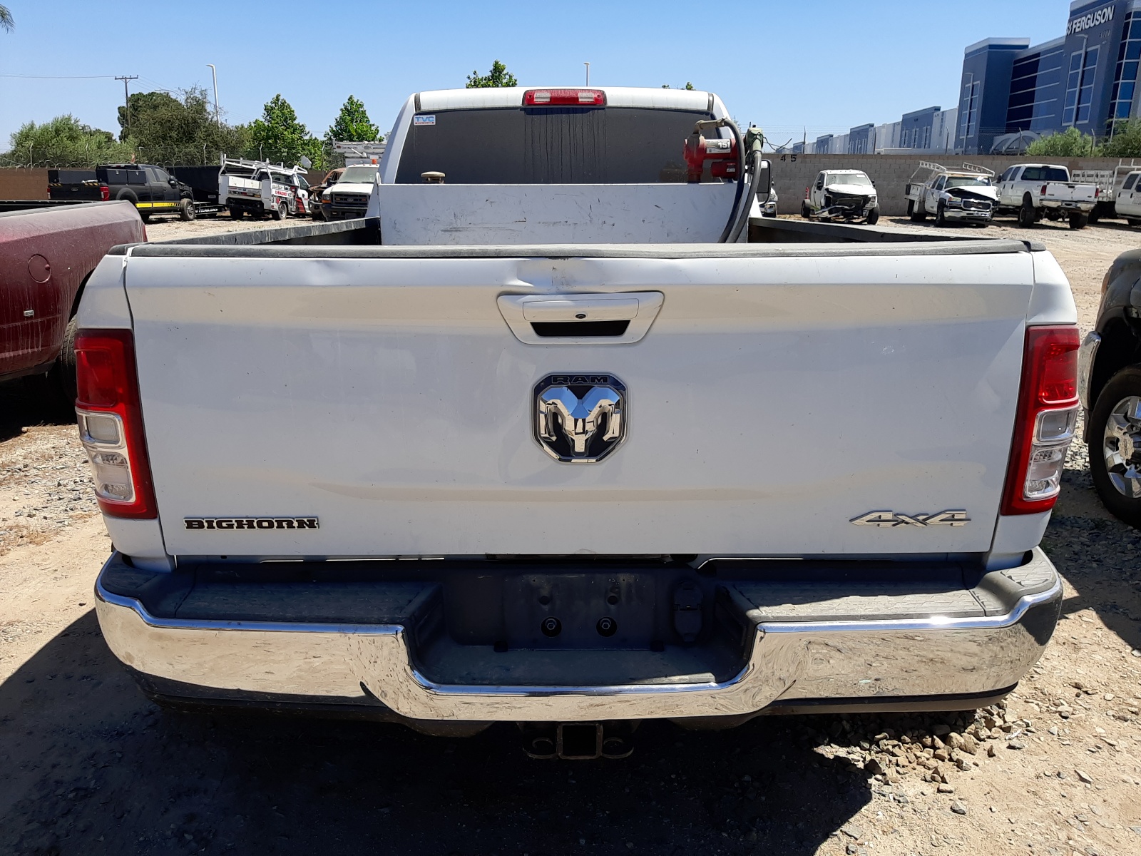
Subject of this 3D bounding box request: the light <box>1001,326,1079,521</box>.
[{"bbox_3d":[0.914,-0.024,1.686,0.150,0.374,0.130,0,16,0],"label":"light"}]

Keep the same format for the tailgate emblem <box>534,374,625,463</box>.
[{"bbox_3d":[0.018,-0.017,1.593,0.176,0.176,0.025,0,16,-1],"label":"tailgate emblem"}]

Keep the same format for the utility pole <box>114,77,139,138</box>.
[{"bbox_3d":[-45.828,-30.767,90.094,2.442,11.630,0.350,-3,16,-10],"label":"utility pole"}]

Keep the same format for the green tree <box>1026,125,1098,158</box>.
[{"bbox_3d":[25.004,-13.180,44.021,3.204,4.380,3.204,9,18,27],"label":"green tree"}]

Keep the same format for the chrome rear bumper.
[{"bbox_3d":[0.009,0.379,1.717,1.910,0.270,0.360,0,16,-1],"label":"chrome rear bumper"}]

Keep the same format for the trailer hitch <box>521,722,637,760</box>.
[{"bbox_3d":[0.016,0.571,1.683,0.215,0.090,0.140,0,16,0],"label":"trailer hitch"}]

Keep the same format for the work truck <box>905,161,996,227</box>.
[{"bbox_3d":[14.968,-9.223,33.631,2.000,2.400,5.900,2,16,7],"label":"work truck"}]

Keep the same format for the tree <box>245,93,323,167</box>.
[{"bbox_3d":[-16.384,-16.026,49.532,4.302,6.214,4.302,-5,17,-17],"label":"tree"}]

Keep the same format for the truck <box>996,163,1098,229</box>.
[{"bbox_3d":[17.953,-9.053,33.091,2.060,2.200,6.250,2,16,7],"label":"truck"}]

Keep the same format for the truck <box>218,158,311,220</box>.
[{"bbox_3d":[-12.079,-9.762,34.886,2.080,2.360,5.900,1,16,3],"label":"truck"}]

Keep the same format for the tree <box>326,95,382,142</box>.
[{"bbox_3d":[-14.204,-18.515,57.099,3.900,6.863,3.900,0,16,0],"label":"tree"}]

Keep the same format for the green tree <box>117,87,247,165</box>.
[{"bbox_3d":[-26.227,-19.379,58.930,9.000,7.591,9.000,0,16,0],"label":"green tree"}]

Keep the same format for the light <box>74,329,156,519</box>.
[{"bbox_3d":[-0.868,-0.020,1.667,0.150,0.370,0.150,0,16,-1],"label":"light"}]

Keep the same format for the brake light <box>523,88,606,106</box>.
[{"bbox_3d":[-0.028,-1.579,4.102,0.390,0.080,0.070,0,16,0],"label":"brake light"}]

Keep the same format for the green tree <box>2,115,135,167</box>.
[{"bbox_3d":[-31.930,-17.276,55.377,8.800,5.593,8.800,0,16,0],"label":"green tree"}]

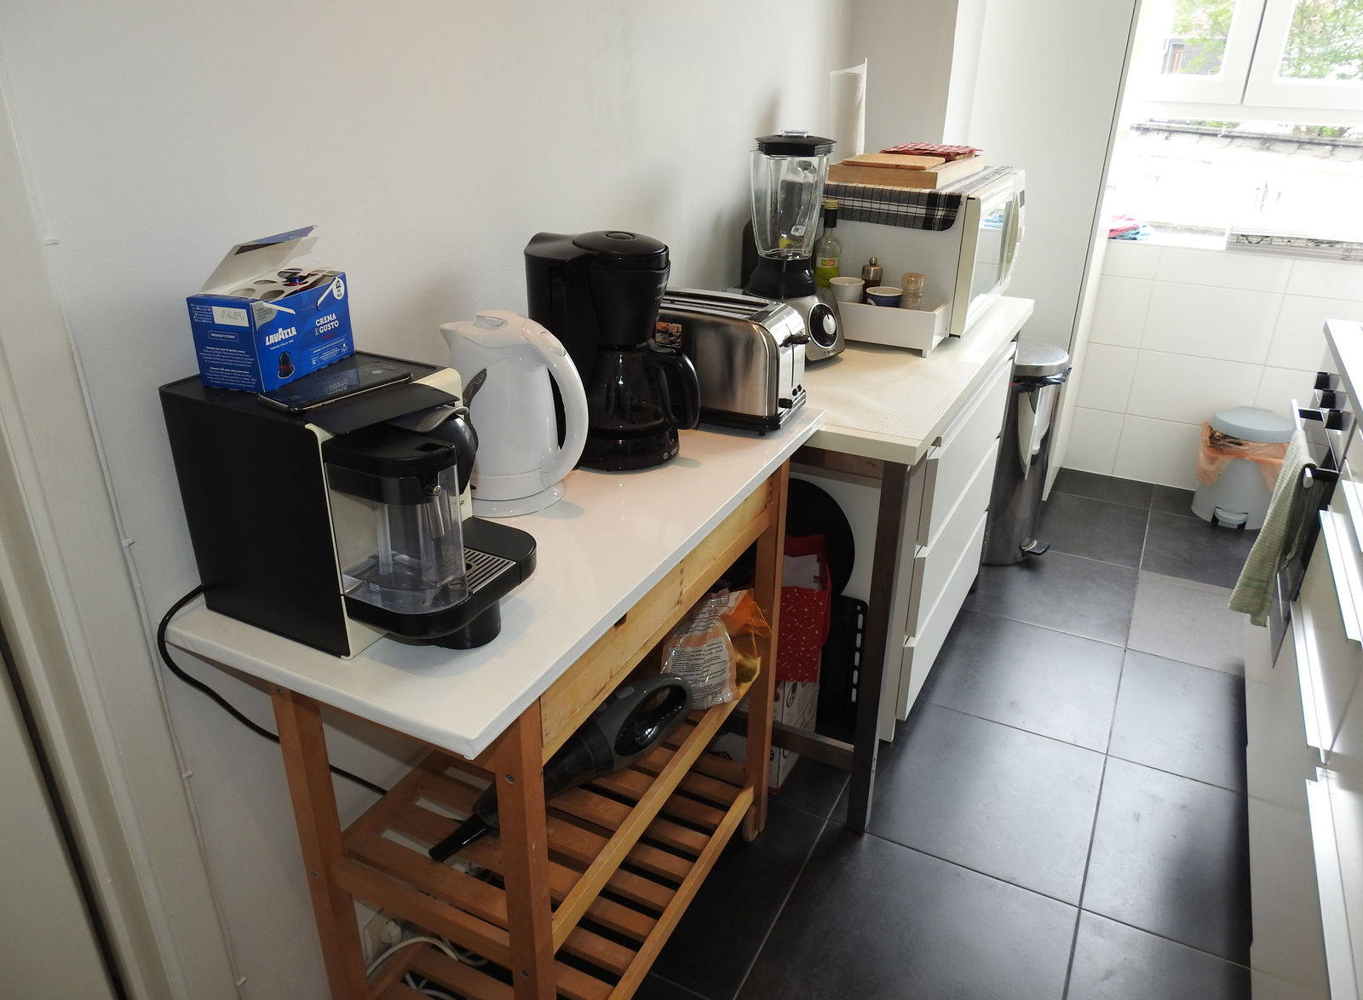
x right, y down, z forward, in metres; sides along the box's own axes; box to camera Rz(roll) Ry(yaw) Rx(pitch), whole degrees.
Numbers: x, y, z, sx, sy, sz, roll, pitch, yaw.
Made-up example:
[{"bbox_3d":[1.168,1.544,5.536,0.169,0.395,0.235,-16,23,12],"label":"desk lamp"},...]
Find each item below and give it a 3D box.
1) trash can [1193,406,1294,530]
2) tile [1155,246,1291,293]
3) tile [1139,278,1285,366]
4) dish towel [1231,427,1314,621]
[{"bbox_3d":[1.929,-0.108,3.252,0.255,0.375,0.265,13,28,26],"label":"trash can"},{"bbox_3d":[1.859,-0.792,3.252,0.403,0.116,0.010,14,28,28],"label":"tile"},{"bbox_3d":[1.859,-0.625,3.329,0.403,0.251,0.010,14,28,28],"label":"tile"},{"bbox_3d":[1.223,0.059,1.946,0.075,0.405,0.260,12,28,25],"label":"dish towel"}]

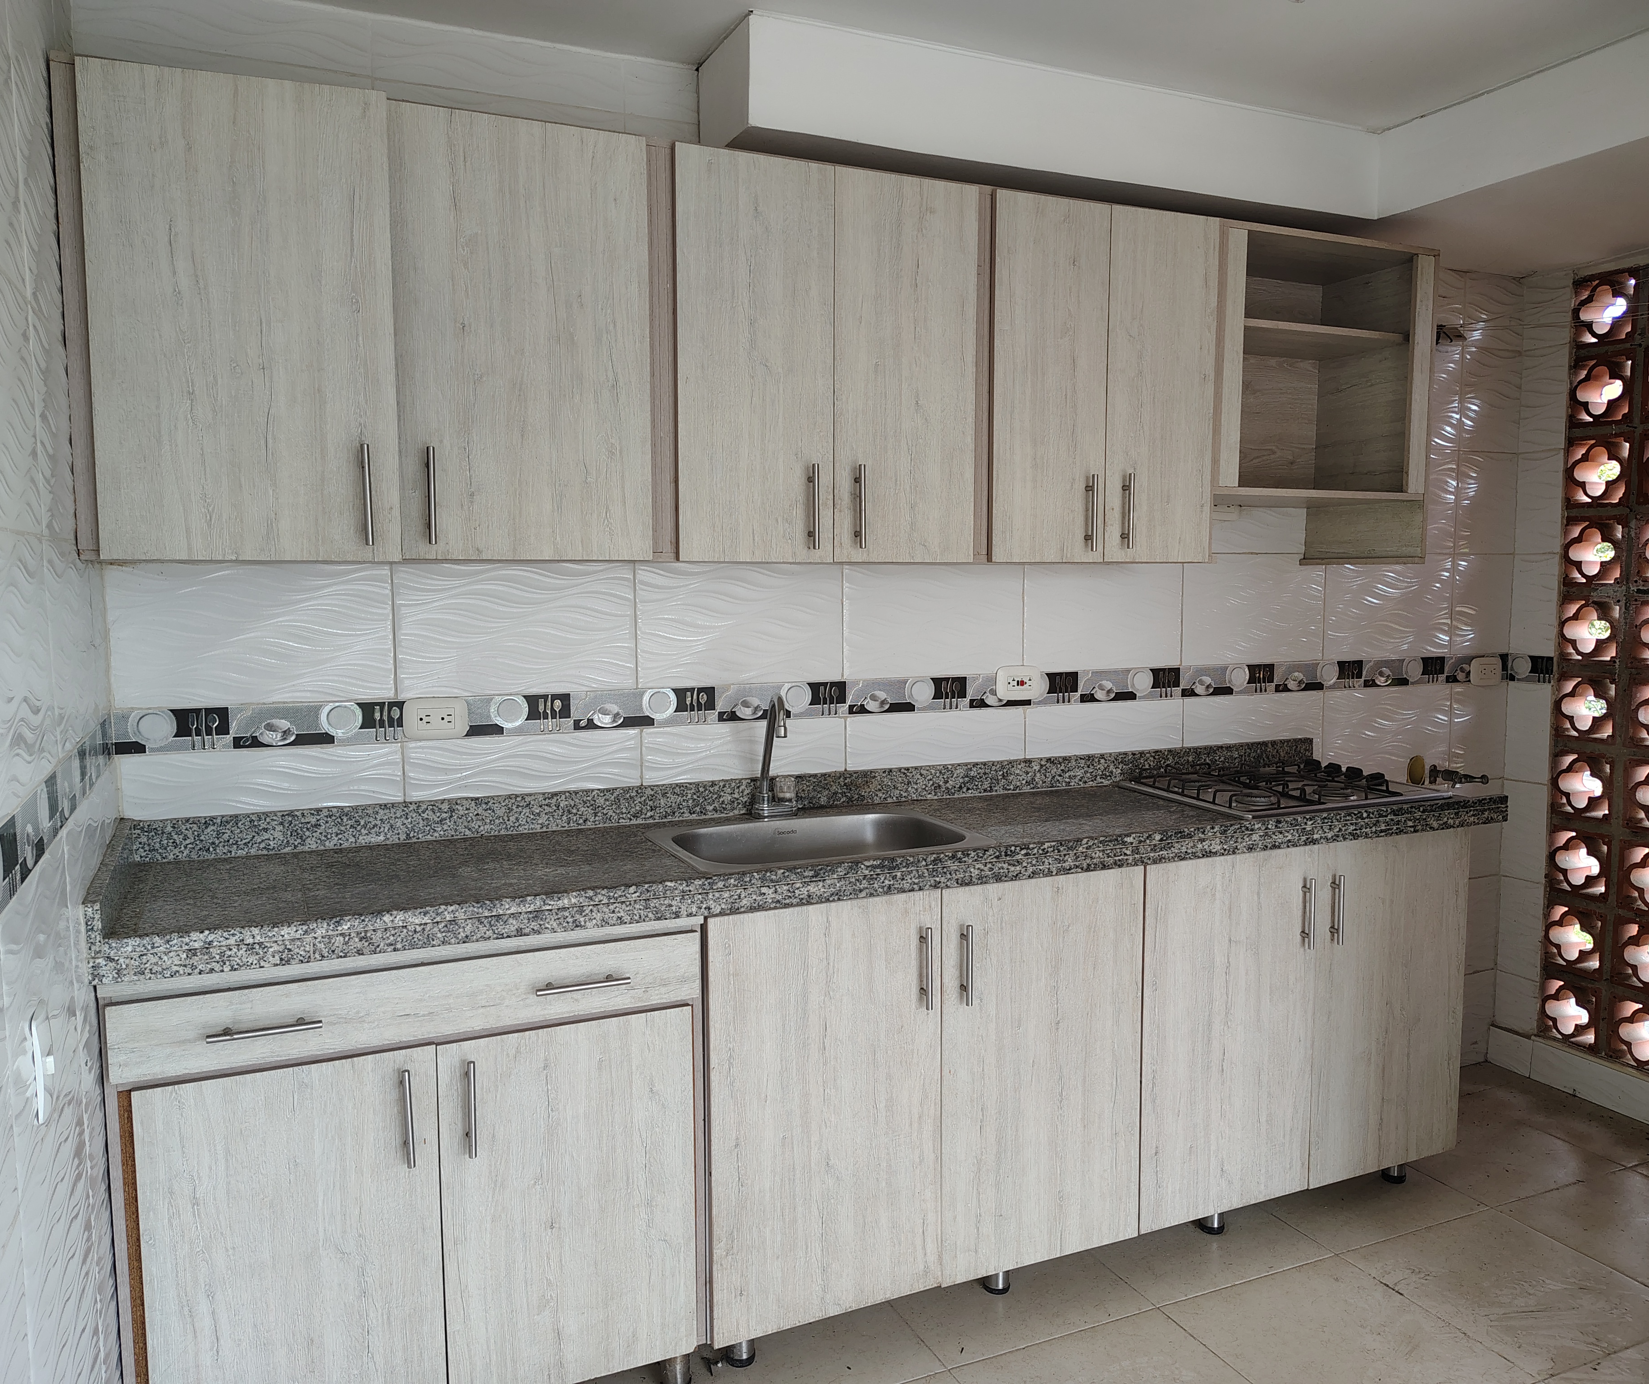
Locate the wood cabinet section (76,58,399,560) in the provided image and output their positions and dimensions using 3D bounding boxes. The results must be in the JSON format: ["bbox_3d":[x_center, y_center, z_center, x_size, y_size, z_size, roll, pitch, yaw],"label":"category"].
[{"bbox_3d":[-0.911,-0.549,2.024,0.405,0.682,0.366,-3,6,-24],"label":"wood cabinet section"}]

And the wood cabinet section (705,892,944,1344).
[{"bbox_3d":[-0.090,0.705,2.434,0.434,0.736,0.500,-3,6,-24],"label":"wood cabinet section"}]

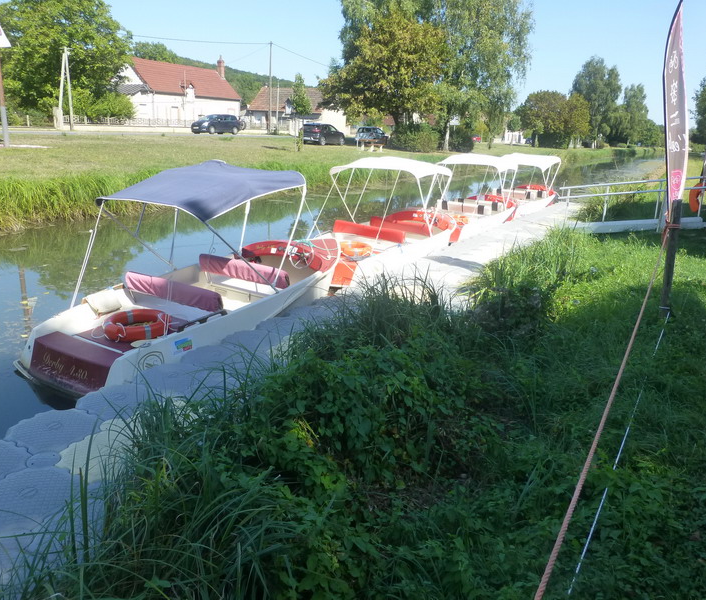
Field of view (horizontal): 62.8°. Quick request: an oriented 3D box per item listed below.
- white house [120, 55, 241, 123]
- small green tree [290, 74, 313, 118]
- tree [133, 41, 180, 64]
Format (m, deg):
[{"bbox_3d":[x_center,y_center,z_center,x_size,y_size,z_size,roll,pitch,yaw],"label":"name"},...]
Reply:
[{"bbox_3d":[-19.115,-21.911,61.187,7.300,7.400,14.300,11,18,27],"label":"white house"},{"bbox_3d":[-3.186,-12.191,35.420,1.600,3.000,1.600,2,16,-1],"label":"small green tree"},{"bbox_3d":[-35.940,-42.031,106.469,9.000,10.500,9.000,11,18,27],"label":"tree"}]

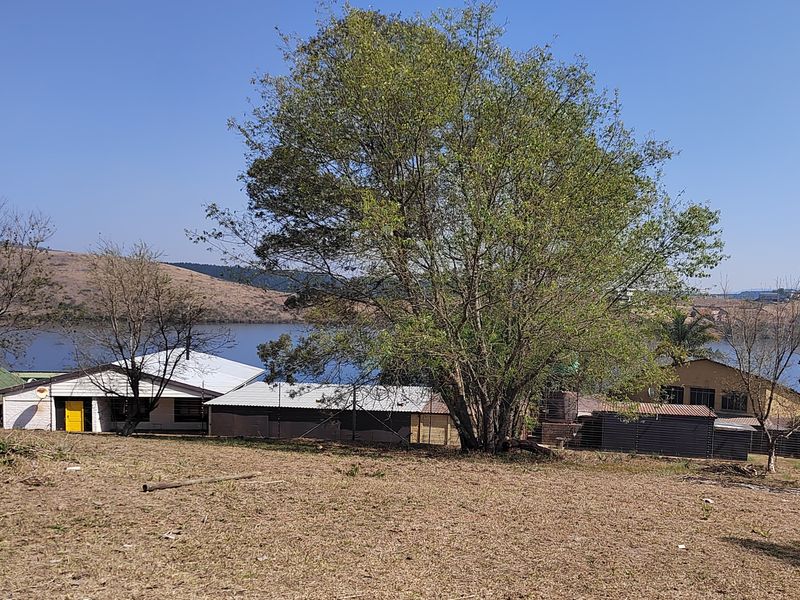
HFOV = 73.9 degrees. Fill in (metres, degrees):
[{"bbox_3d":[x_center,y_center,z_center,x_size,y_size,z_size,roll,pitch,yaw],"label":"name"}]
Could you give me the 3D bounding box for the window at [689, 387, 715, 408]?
[{"bbox_3d":[20.138,6.532,35.500,1.480,1.380,0.150,0,0,33],"label":"window"}]

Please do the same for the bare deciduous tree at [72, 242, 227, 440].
[{"bbox_3d":[-10.105,1.572,21.700,5.800,7.800,5.600,0,0,-25],"label":"bare deciduous tree"}]

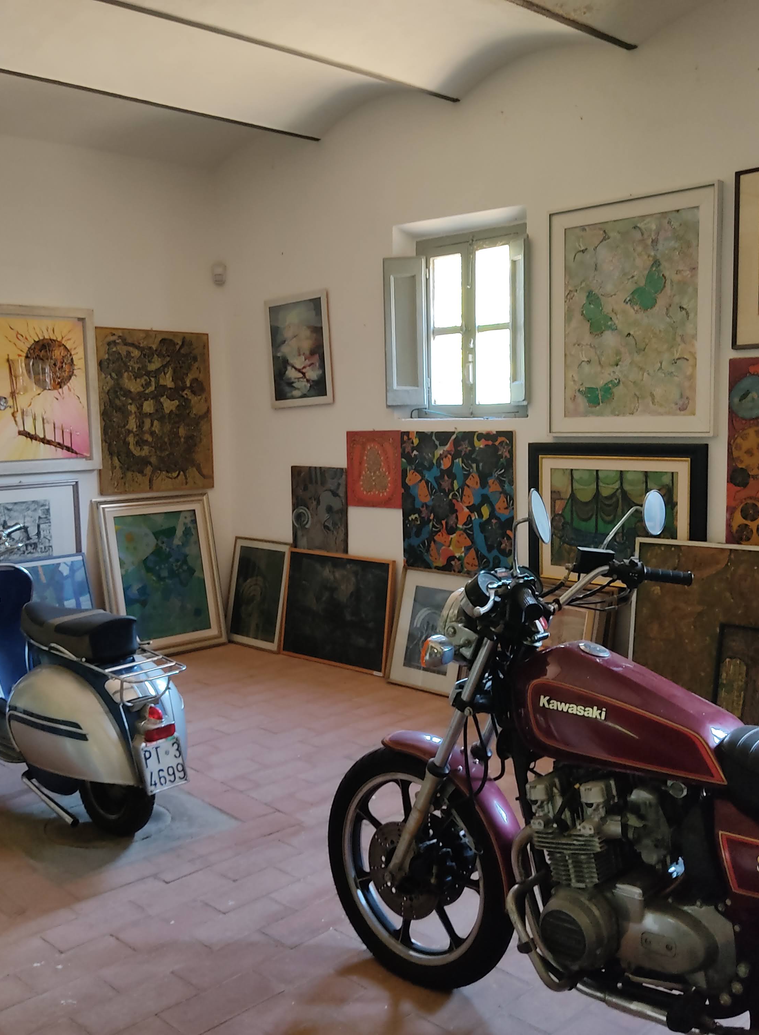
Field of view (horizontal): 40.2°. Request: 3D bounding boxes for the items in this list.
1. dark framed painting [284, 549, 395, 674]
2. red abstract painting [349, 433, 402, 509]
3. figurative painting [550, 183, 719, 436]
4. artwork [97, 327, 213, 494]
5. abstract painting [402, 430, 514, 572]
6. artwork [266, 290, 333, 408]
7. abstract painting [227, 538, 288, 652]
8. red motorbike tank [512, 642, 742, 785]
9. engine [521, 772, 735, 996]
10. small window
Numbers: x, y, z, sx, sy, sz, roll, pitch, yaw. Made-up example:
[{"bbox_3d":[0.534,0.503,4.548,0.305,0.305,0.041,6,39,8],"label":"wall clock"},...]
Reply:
[{"bbox_3d":[-0.256,0.557,6.268,0.030,0.663,0.945,4,0,-44],"label":"dark framed painting"},{"bbox_3d":[-0.023,-0.275,5.977,0.022,0.440,0.455,-5,7,-43],"label":"red abstract painting"},{"bbox_3d":[1.102,-0.879,4.606,0.045,1.026,0.830,-7,9,-44],"label":"figurative painting"},{"bbox_3d":[-1.415,-0.670,6.564,0.819,1.010,0.028,-6,7,-43],"label":"artwork"},{"bbox_3d":[0.417,-0.079,5.539,0.028,0.760,0.790,-7,8,-43],"label":"abstract painting"},{"bbox_3d":[-0.486,-1.020,6.363,0.028,0.674,0.593,-8,8,-43],"label":"artwork"},{"bbox_3d":[-0.779,0.501,6.756,0.030,0.702,0.559,6,-1,-44],"label":"abstract painting"},{"bbox_3d":[0.583,0.418,2.356,0.540,0.250,0.270,3,8,37],"label":"red motorbike tank"},{"bbox_3d":[0.628,0.783,2.336,0.450,0.460,0.460,3,7,35],"label":"engine"},{"bbox_3d":[0.386,-1.005,5.442,0.250,0.970,0.860,-7,9,-44],"label":"small window"}]

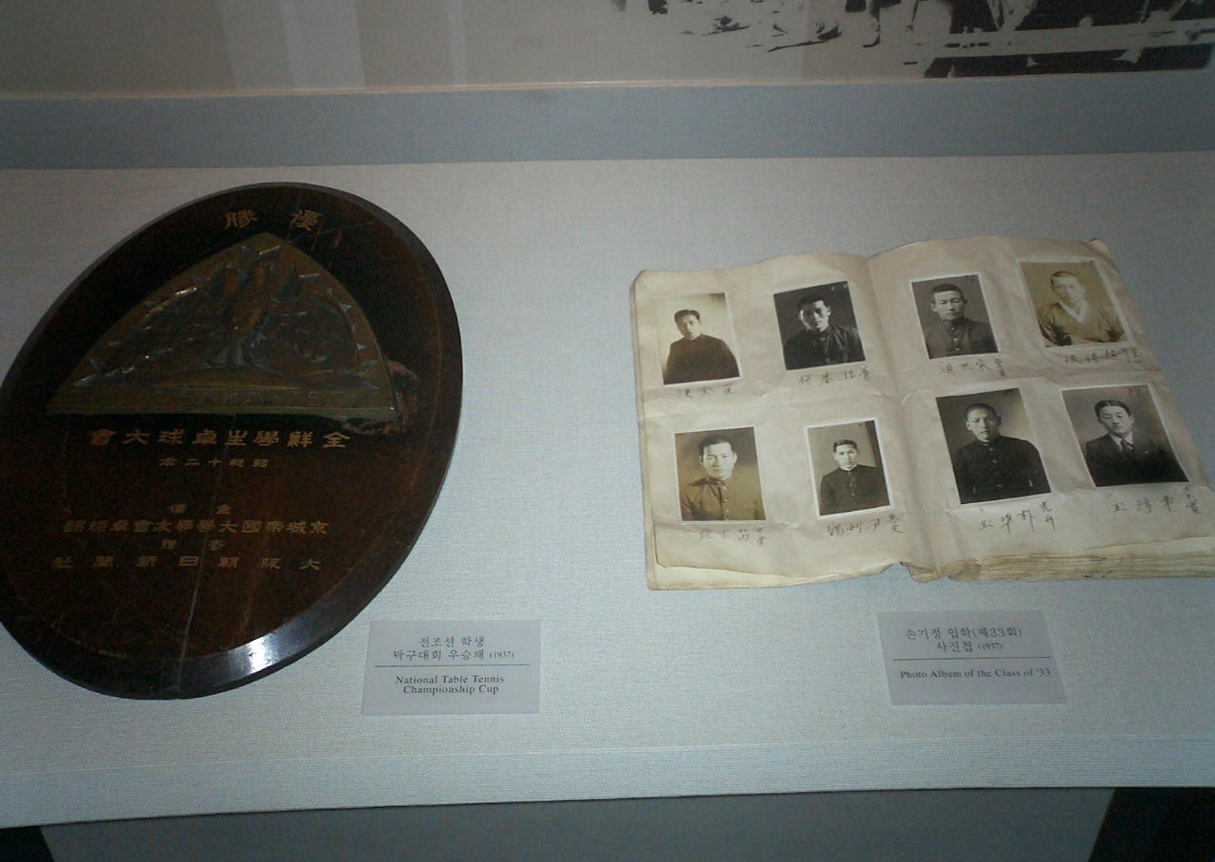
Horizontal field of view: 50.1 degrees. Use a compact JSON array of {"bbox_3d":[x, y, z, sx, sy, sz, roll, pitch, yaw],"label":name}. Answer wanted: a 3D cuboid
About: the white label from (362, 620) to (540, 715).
[{"bbox_3d":[-0.089,0.135,0.748,0.100,0.004,0.059,0,54,-2],"label":"white label"}]

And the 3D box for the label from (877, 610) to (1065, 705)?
[{"bbox_3d":[0.212,0.131,0.759,0.100,0.004,0.059,0,54,-2],"label":"label"}]

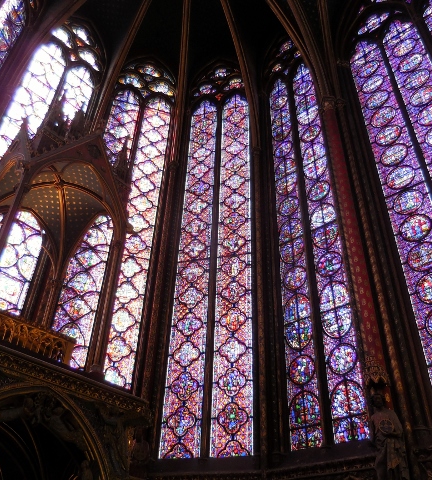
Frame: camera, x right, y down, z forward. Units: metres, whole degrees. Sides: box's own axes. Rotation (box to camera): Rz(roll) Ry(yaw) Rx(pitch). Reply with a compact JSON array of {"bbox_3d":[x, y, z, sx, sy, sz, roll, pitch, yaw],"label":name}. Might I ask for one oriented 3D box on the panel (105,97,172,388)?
[{"bbox_3d":[-2.228,-0.427,13.305,0.914,12.044,0.200,12,-38,-12],"label":"panel"}]

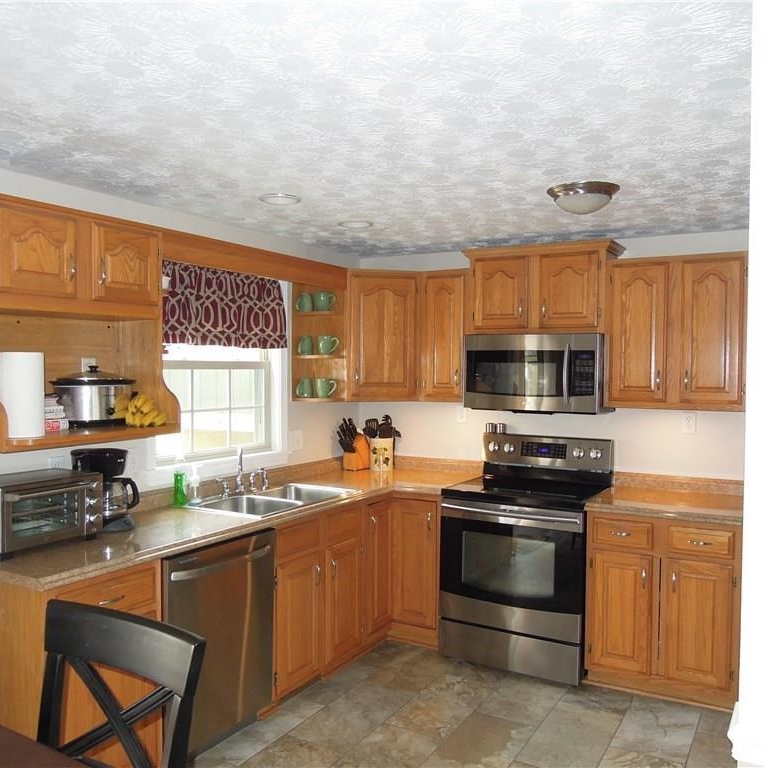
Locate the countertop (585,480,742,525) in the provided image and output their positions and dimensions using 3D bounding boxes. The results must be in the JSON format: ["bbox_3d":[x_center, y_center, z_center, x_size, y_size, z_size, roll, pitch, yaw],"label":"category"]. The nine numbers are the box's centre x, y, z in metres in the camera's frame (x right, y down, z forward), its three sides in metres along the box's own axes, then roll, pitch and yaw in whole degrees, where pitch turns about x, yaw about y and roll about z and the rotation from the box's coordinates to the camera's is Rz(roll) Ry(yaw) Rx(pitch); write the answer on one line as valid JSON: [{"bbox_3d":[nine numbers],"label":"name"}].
[{"bbox_3d":[1.444,0.603,3.551,0.680,0.048,0.637,1,1,31],"label":"countertop"}]

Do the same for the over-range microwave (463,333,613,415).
[{"bbox_3d":[0.884,-0.063,4.014,0.755,0.416,0.400,1,1,31],"label":"over-range microwave"}]

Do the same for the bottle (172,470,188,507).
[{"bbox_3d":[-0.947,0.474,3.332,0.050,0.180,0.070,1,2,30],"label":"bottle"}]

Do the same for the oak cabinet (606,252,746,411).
[{"bbox_3d":[1.524,-0.262,3.664,0.680,0.770,0.335,1,1,31],"label":"oak cabinet"}]

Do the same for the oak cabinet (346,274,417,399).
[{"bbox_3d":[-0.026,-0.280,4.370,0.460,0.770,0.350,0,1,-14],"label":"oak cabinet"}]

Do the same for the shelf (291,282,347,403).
[{"bbox_3d":[-0.368,-0.263,4.190,0.315,0.730,0.140,1,1,31],"label":"shelf"}]

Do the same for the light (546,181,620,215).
[{"bbox_3d":[0.817,-0.732,2.874,0.284,0.102,0.284,1,2,30],"label":"light"}]

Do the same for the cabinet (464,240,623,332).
[{"bbox_3d":[0.895,-0.515,3.989,0.830,0.470,0.370,1,2,30],"label":"cabinet"}]

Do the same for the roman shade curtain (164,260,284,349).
[{"bbox_3d":[-0.804,-0.400,3.650,0.080,0.420,1.020,1,1,31],"label":"roman shade curtain"}]

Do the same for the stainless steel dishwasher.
[{"bbox_3d":[-0.871,1.043,2.948,0.610,0.845,0.610,1,2,30],"label":"stainless steel dishwasher"}]

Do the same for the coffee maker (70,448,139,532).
[{"bbox_3d":[-1.131,0.419,2.891,0.260,0.335,0.190,0,1,6],"label":"coffee maker"}]

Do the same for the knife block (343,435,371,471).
[{"bbox_3d":[-0.156,0.428,4.482,0.098,0.230,0.150,1,2,39],"label":"knife block"}]

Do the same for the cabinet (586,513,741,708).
[{"bbox_3d":[1.438,1.049,3.550,0.667,0.873,0.630,1,2,30],"label":"cabinet"}]

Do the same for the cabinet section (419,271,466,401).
[{"bbox_3d":[0.441,-0.282,4.324,0.345,0.772,0.329,1,2,30],"label":"cabinet section"}]

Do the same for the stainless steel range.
[{"bbox_3d":[0.790,0.890,3.869,0.763,1.170,0.670,1,2,30],"label":"stainless steel range"}]

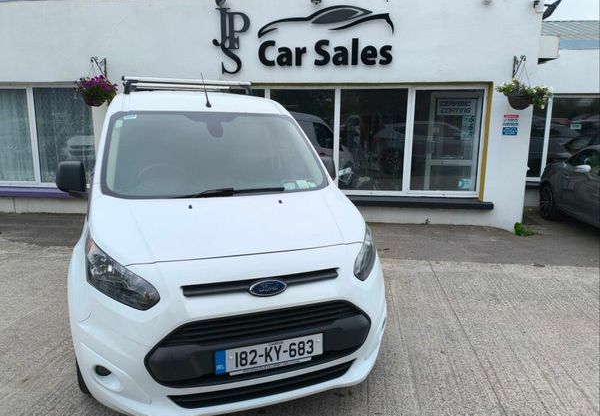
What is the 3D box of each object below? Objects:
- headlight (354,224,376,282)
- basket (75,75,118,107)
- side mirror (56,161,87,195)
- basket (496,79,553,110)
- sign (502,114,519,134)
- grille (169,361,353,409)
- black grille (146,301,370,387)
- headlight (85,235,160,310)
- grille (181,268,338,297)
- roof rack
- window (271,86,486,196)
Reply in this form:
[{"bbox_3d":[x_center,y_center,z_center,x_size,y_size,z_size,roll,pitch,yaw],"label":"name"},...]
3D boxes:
[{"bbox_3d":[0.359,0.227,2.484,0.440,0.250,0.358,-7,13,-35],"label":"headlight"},{"bbox_3d":[-3.218,-1.842,6.852,0.620,0.470,0.520,1,11,5],"label":"basket"},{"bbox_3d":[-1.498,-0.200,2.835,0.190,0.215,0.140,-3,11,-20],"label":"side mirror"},{"bbox_3d":[3.256,-1.646,6.285,0.700,0.410,0.520,1,11,5],"label":"basket"},{"bbox_3d":[3.261,-1.284,6.704,0.235,0.310,0.020,1,11,5],"label":"sign"},{"bbox_3d":[-0.146,0.832,2.084,0.940,0.115,0.110,-3,11,-20],"label":"grille"},{"bbox_3d":[-0.144,0.611,2.043,1.110,0.310,0.130,-3,11,-20],"label":"black grille"},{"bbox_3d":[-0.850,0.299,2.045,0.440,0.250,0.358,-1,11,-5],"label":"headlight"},{"bbox_3d":[-0.154,0.357,2.029,0.780,0.085,0.100,-3,11,-20],"label":"grille"},{"bbox_3d":[-1.093,-1.174,4.255,1.200,0.135,0.820,-3,11,-20],"label":"roof rack"},{"bbox_3d":[1.210,-1.065,7.023,3.380,1.800,0.120,1,11,5],"label":"window"}]

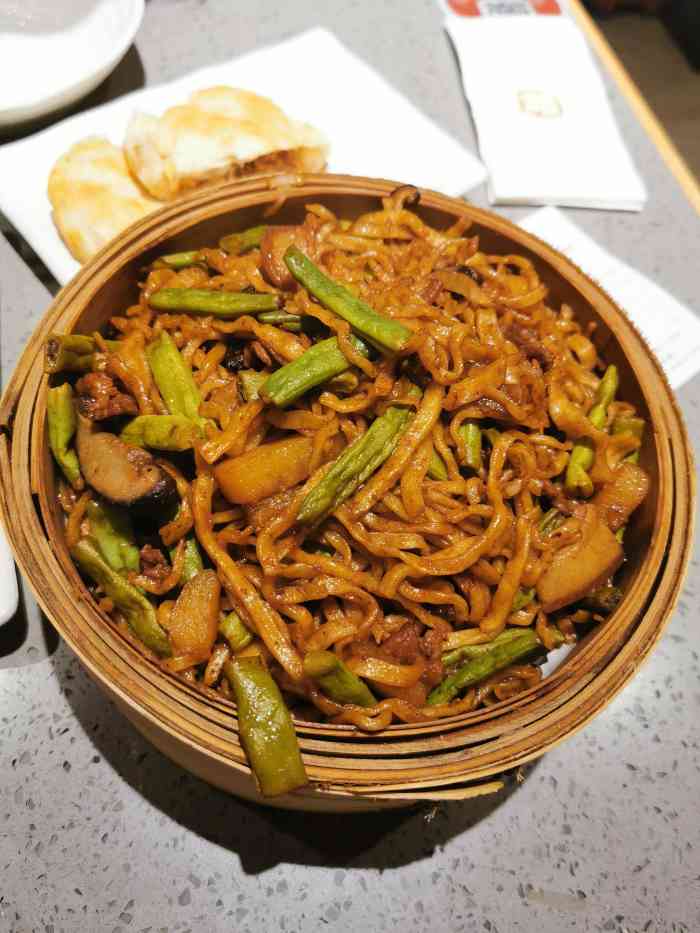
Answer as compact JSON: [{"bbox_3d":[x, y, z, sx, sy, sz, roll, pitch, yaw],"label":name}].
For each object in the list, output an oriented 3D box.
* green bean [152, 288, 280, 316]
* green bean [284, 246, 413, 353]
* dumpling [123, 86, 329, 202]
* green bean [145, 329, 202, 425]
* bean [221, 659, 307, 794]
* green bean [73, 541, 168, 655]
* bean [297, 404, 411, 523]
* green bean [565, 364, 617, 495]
[{"bbox_3d":[-0.053,-0.064,0.282,0.049,0.007,0.009,0,62,-1],"label":"green bean"},{"bbox_3d":[-0.002,-0.066,0.279,0.010,0.008,0.062,-37,67,-24],"label":"green bean"},{"bbox_3d":[-0.068,-0.178,0.397,0.105,0.028,0.062,-18,66,-16],"label":"dumpling"},{"bbox_3d":[-0.063,-0.032,0.266,0.011,0.007,0.044,-22,62,-18],"label":"green bean"},{"bbox_3d":[-0.024,0.071,0.202,0.013,0.007,0.037,-14,52,-15],"label":"bean"},{"bbox_3d":[-0.071,0.040,0.227,0.009,0.007,0.045,-37,70,-23],"label":"green bean"},{"bbox_3d":[0.002,-0.002,0.249,0.012,0.008,0.054,38,68,12],"label":"bean"},{"bbox_3d":[0.096,-0.015,0.284,0.009,0.007,0.063,22,63,4],"label":"green bean"}]

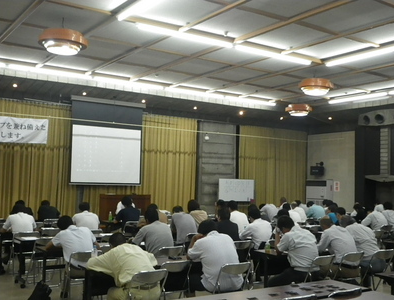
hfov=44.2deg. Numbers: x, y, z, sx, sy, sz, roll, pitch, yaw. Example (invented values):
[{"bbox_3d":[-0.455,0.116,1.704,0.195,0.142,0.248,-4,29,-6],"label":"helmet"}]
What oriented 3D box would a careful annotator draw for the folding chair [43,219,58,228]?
[{"bbox_3d":[-3.335,1.957,11.057,0.460,0.760,0.470,4,-4,-33],"label":"folding chair"}]

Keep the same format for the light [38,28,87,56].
[{"bbox_3d":[-2.451,-1.974,8.909,0.890,0.340,0.890,1,-4,0],"label":"light"}]

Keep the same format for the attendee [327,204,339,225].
[{"bbox_3d":[3.140,1.888,11.318,0.480,1.240,0.780,4,-5,-35],"label":"attendee"}]

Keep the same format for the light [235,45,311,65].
[{"bbox_3d":[1.845,-2.240,11.429,2.420,0.100,0.130,4,-4,-34],"label":"light"}]

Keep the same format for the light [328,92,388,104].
[{"bbox_3d":[5.582,-1.815,17.011,0.130,0.100,2.420,4,-4,-34],"label":"light"}]

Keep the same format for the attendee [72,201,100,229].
[{"bbox_3d":[-2.193,1.673,9.543,0.540,1.250,0.780,3,-5,-35],"label":"attendee"}]

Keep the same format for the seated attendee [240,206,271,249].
[{"bbox_3d":[1.010,1.609,8.304,0.540,1.280,0.800,3,-5,-35],"label":"seated attendee"}]

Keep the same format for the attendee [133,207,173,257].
[{"bbox_3d":[-0.613,1.508,7.129,0.540,1.280,0.800,4,-5,-35],"label":"attendee"}]

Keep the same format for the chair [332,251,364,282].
[{"bbox_3d":[2.012,1.790,6.771,0.460,0.770,0.490,4,-5,-36],"label":"chair"}]

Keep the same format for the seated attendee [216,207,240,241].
[{"bbox_3d":[0.465,1.586,7.958,0.500,1.280,0.780,4,-5,-35],"label":"seated attendee"}]

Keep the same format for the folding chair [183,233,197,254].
[{"bbox_3d":[-0.155,1.961,9.304,0.460,0.770,0.480,4,-4,-34],"label":"folding chair"}]

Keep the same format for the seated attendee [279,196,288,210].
[{"bbox_3d":[2.537,2.047,14.118,0.480,1.280,0.780,4,-5,-35],"label":"seated attendee"}]

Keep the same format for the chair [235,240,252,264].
[{"bbox_3d":[0.628,1.919,8.313,0.460,0.770,0.480,4,-4,-34],"label":"chair"}]

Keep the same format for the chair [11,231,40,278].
[{"bbox_3d":[-3.041,1.806,8.488,0.460,0.760,0.470,4,-4,-33],"label":"chair"}]

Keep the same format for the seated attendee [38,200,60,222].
[{"bbox_3d":[-3.531,1.791,11.510,0.520,1.200,0.780,4,-5,-35],"label":"seated attendee"}]

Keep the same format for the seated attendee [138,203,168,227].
[{"bbox_3d":[-0.990,1.758,10.342,0.540,1.240,0.780,4,-4,-34],"label":"seated attendee"}]

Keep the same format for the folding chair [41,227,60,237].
[{"bbox_3d":[-2.800,1.860,9.156,0.460,0.770,0.490,4,-5,-37],"label":"folding chair"}]

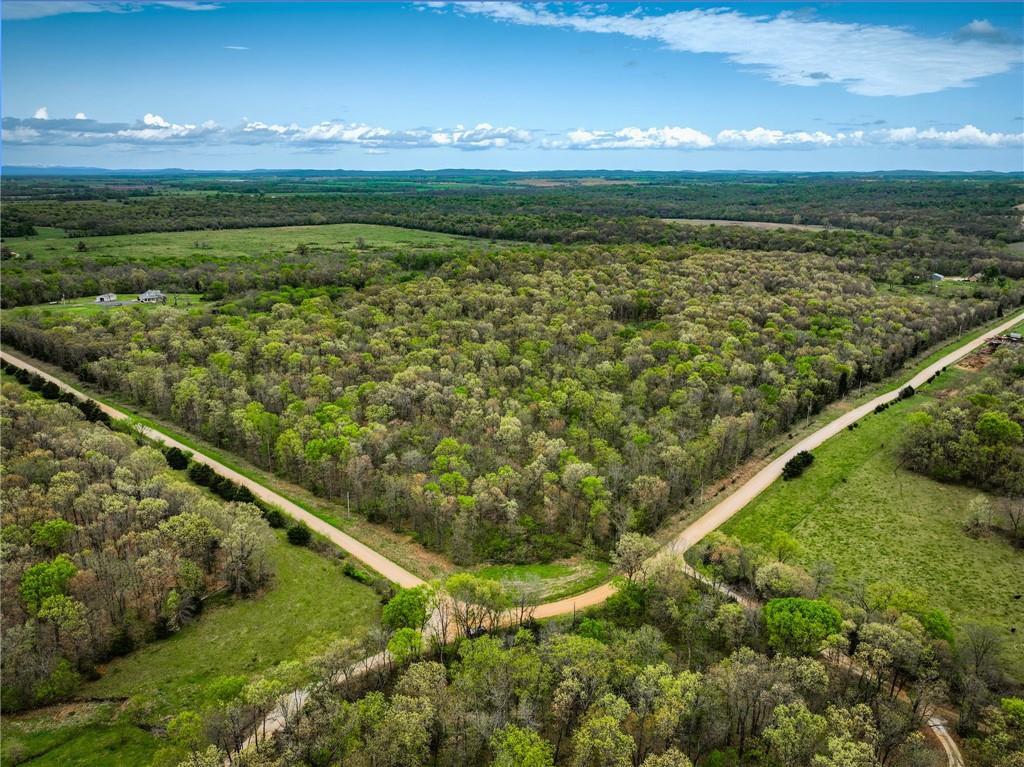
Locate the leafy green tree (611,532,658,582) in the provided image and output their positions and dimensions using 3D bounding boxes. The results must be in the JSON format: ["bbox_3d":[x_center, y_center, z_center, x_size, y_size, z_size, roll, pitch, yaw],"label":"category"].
[{"bbox_3d":[31.161,44.778,180.540,12.000,14.300,11.800,0,17,0],"label":"leafy green tree"}]

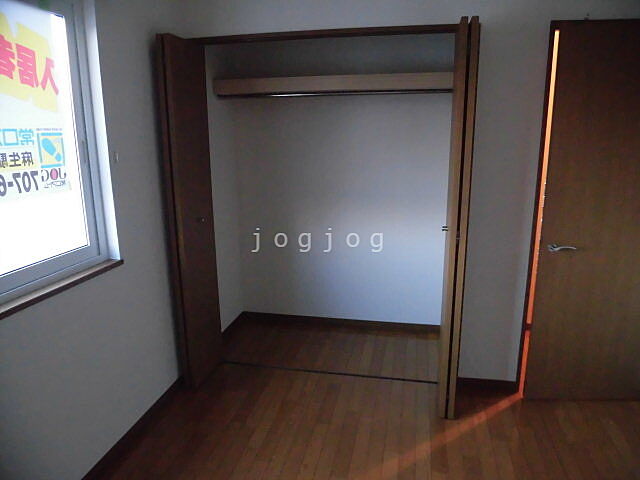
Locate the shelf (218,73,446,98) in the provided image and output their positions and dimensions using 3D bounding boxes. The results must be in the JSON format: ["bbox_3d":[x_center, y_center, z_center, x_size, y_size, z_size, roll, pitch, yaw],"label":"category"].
[{"bbox_3d":[0.080,-1.035,2.952,1.650,0.105,0.070,2,13,11],"label":"shelf"}]

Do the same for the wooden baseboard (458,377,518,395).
[{"bbox_3d":[1.009,0.877,2.674,0.350,0.064,0.018,2,13,11],"label":"wooden baseboard"}]

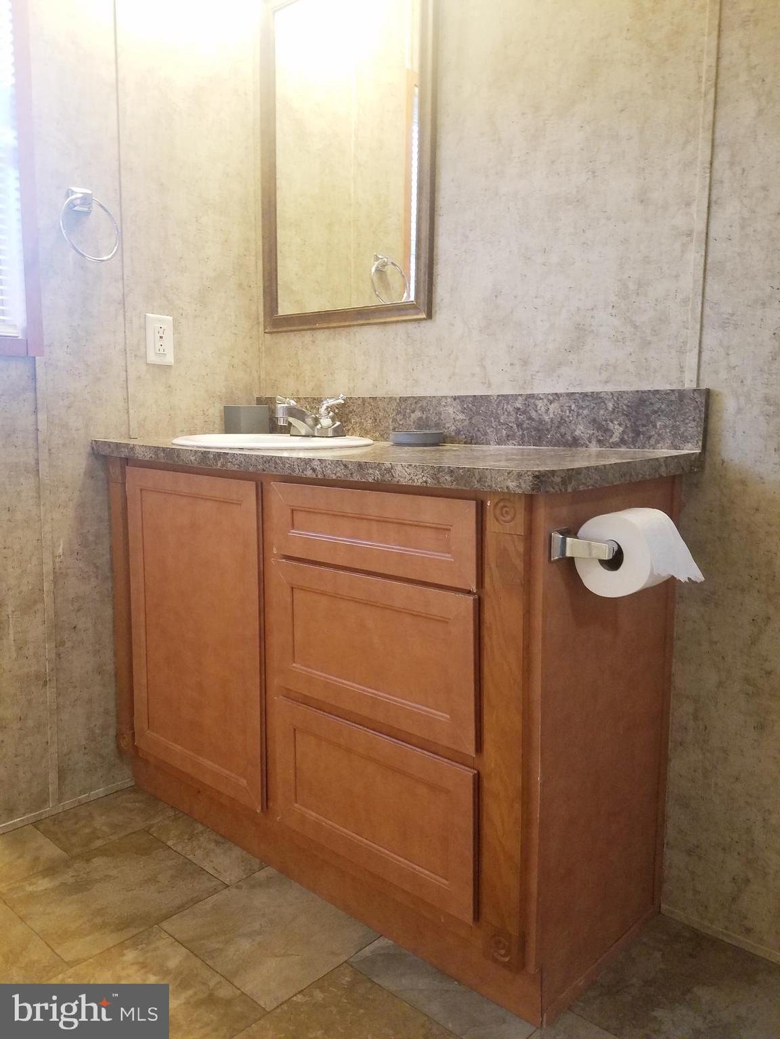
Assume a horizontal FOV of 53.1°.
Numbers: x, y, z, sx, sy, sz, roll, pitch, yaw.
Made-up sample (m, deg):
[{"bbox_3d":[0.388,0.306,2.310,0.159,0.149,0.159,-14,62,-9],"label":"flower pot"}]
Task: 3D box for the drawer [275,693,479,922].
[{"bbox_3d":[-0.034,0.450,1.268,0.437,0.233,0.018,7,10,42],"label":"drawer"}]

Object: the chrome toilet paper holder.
[{"bbox_3d":[0.301,0.032,1.061,0.089,0.041,0.181,7,10,42],"label":"chrome toilet paper holder"}]

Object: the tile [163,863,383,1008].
[{"bbox_3d":[-0.193,0.714,1.374,0.304,0.010,0.295,7,10,42],"label":"tile"}]

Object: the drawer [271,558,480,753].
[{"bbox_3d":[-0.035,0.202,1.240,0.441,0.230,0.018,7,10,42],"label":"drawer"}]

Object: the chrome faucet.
[{"bbox_3d":[-0.192,-0.230,1.734,0.214,0.093,0.145,7,10,42],"label":"chrome faucet"}]

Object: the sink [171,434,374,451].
[{"bbox_3d":[-0.254,-0.100,1.682,0.468,0.160,0.393,7,10,42],"label":"sink"}]

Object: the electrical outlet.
[{"bbox_3d":[-0.534,-0.419,1.822,0.008,0.113,0.070,7,10,42],"label":"electrical outlet"}]

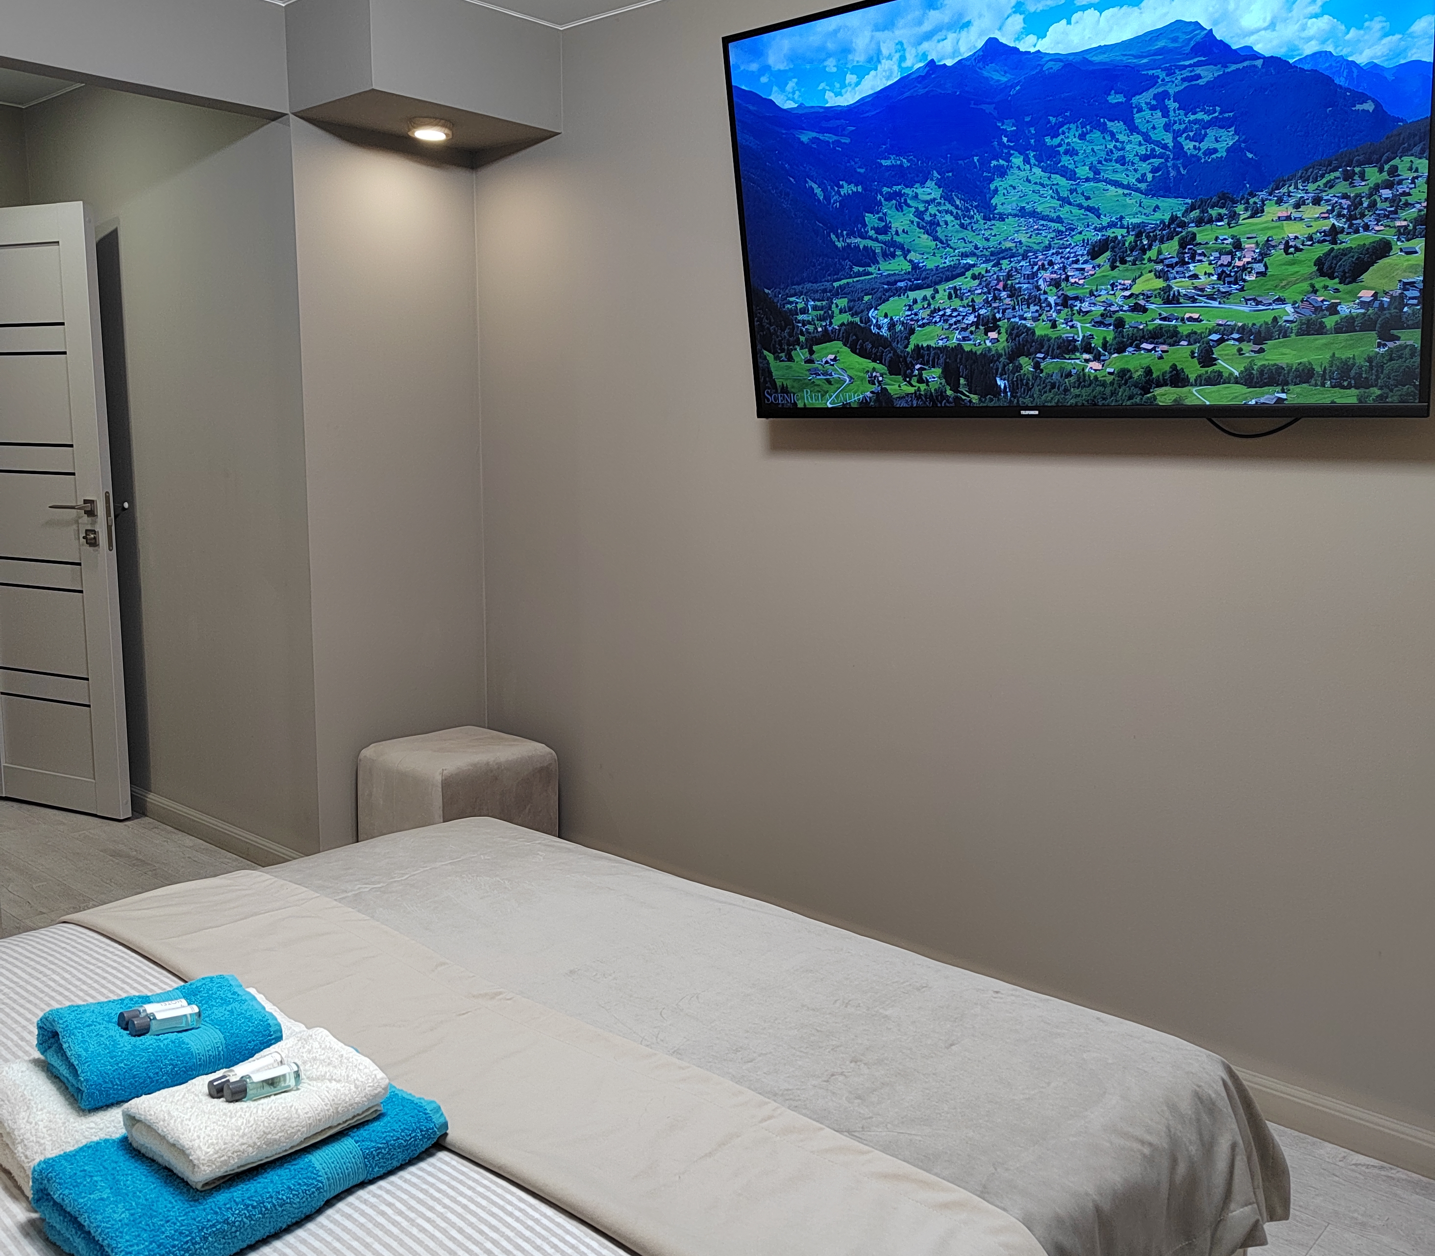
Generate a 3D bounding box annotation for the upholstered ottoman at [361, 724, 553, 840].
[{"bbox_3d":[-0.744,0.549,3.673,0.405,0.420,0.410,8,12,41],"label":"upholstered ottoman"}]

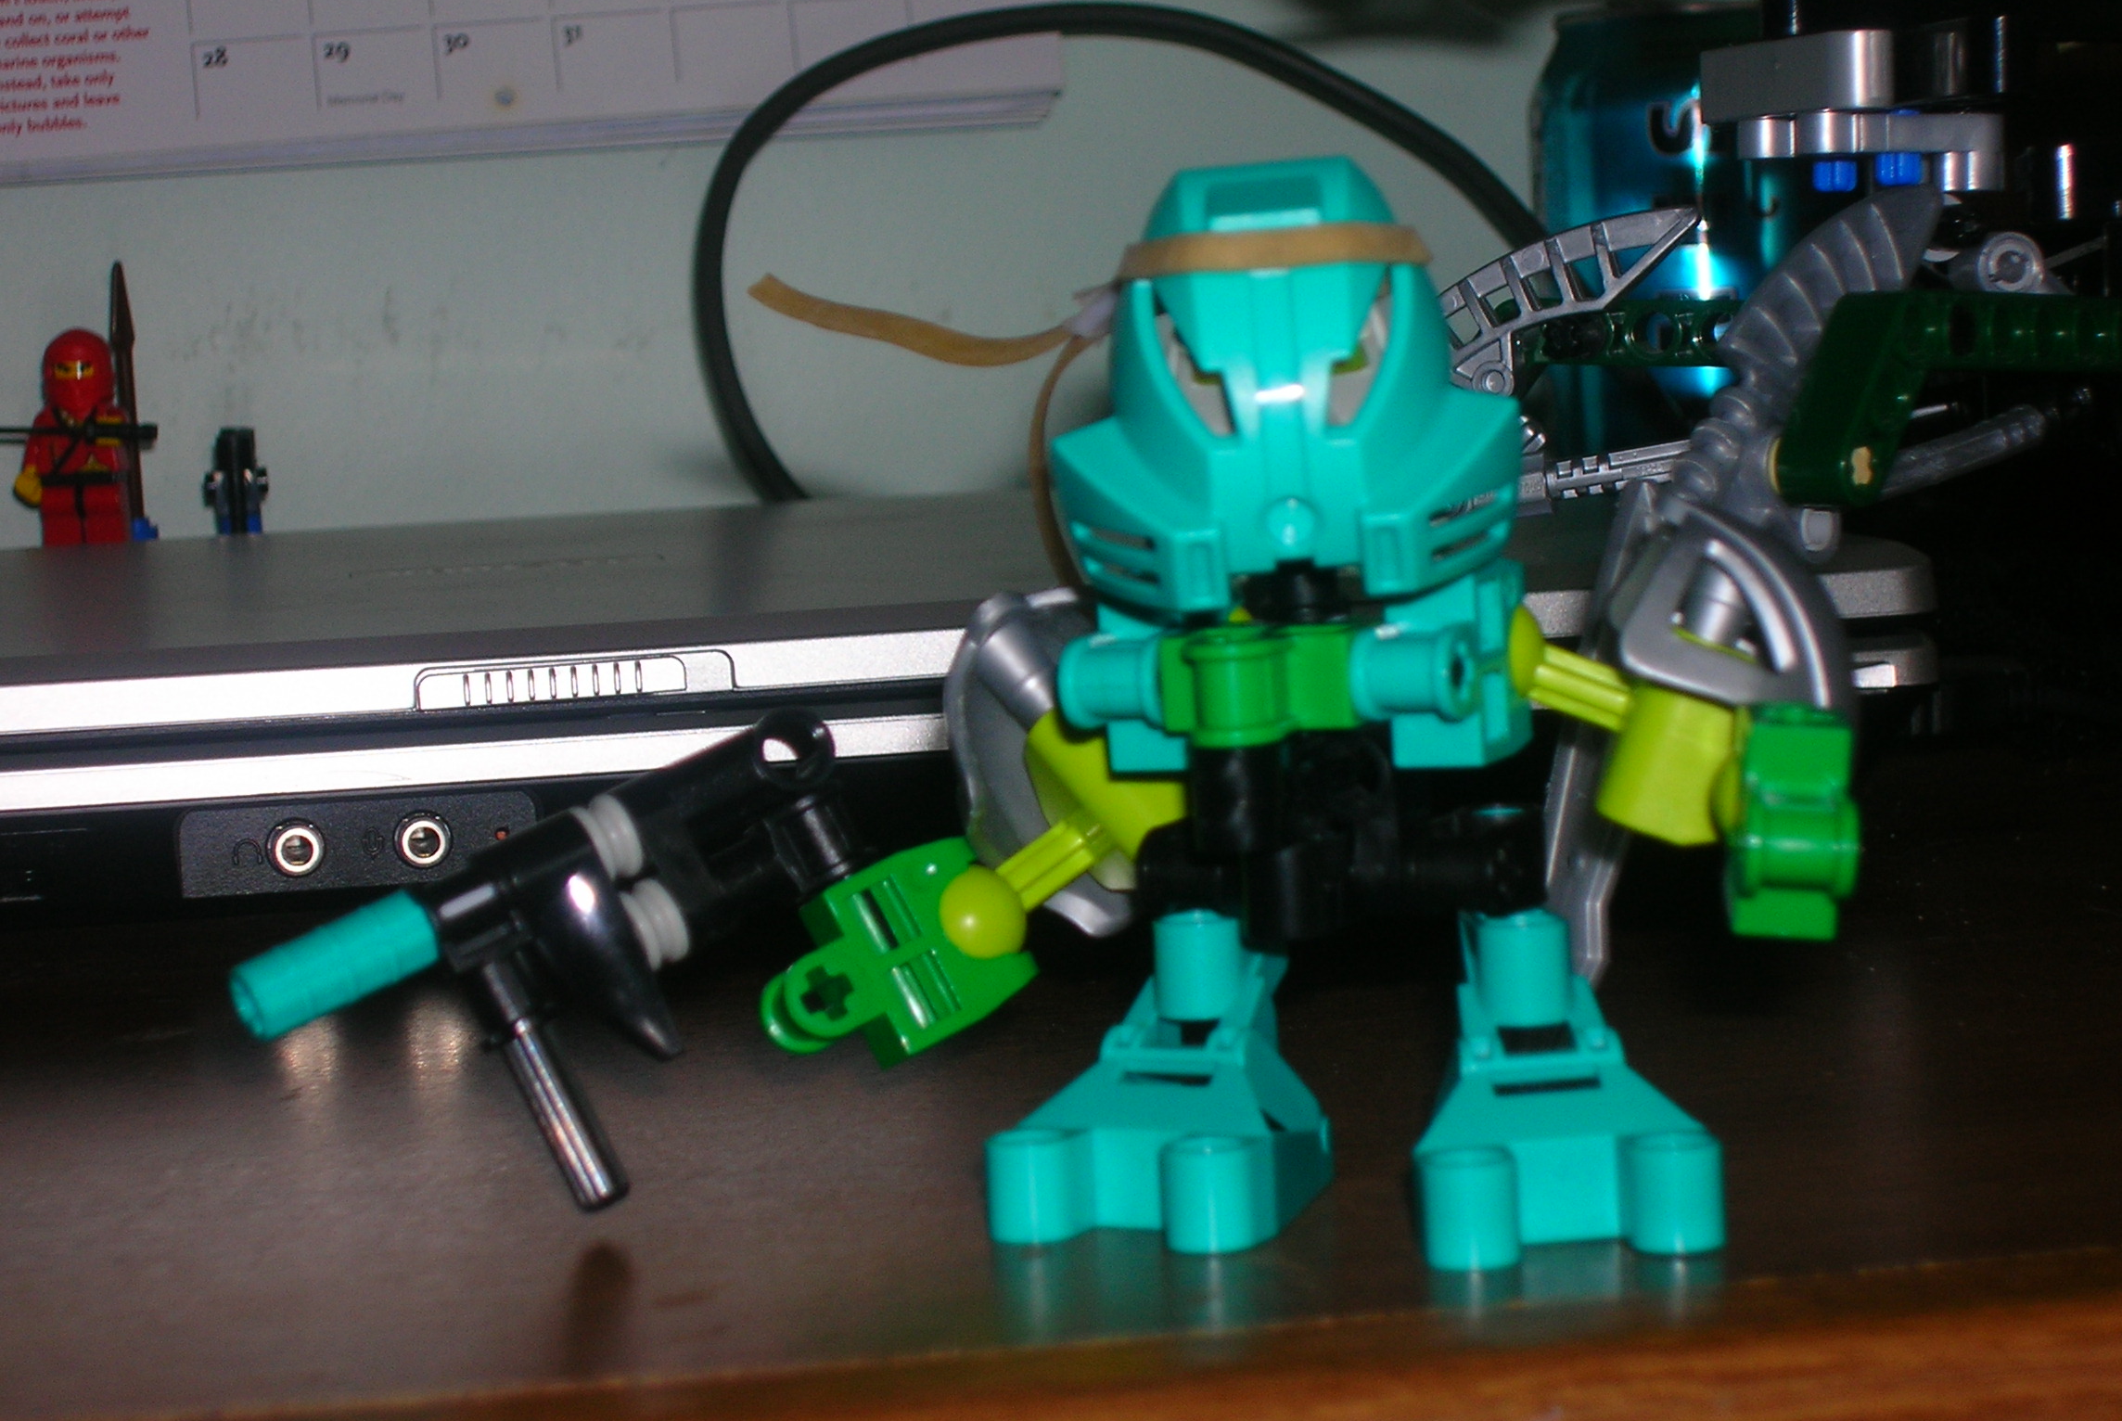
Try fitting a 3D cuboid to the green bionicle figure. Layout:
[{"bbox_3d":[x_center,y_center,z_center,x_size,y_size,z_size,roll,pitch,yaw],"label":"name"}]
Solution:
[{"bbox_3d":[0.019,-0.003,0.403,0.094,0.087,0.066,-2,6,8],"label":"green bionicle figure"}]

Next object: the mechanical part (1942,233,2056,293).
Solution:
[{"bbox_3d":[0.108,-0.051,0.550,0.014,0.009,0.009,-2,6,10],"label":"mechanical part"}]

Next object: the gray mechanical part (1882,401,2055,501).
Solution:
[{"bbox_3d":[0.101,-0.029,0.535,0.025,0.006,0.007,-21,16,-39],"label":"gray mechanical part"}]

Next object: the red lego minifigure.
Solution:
[{"bbox_3d":[-0.189,-0.052,0.920,0.023,0.043,0.015,-4,6,-8],"label":"red lego minifigure"}]

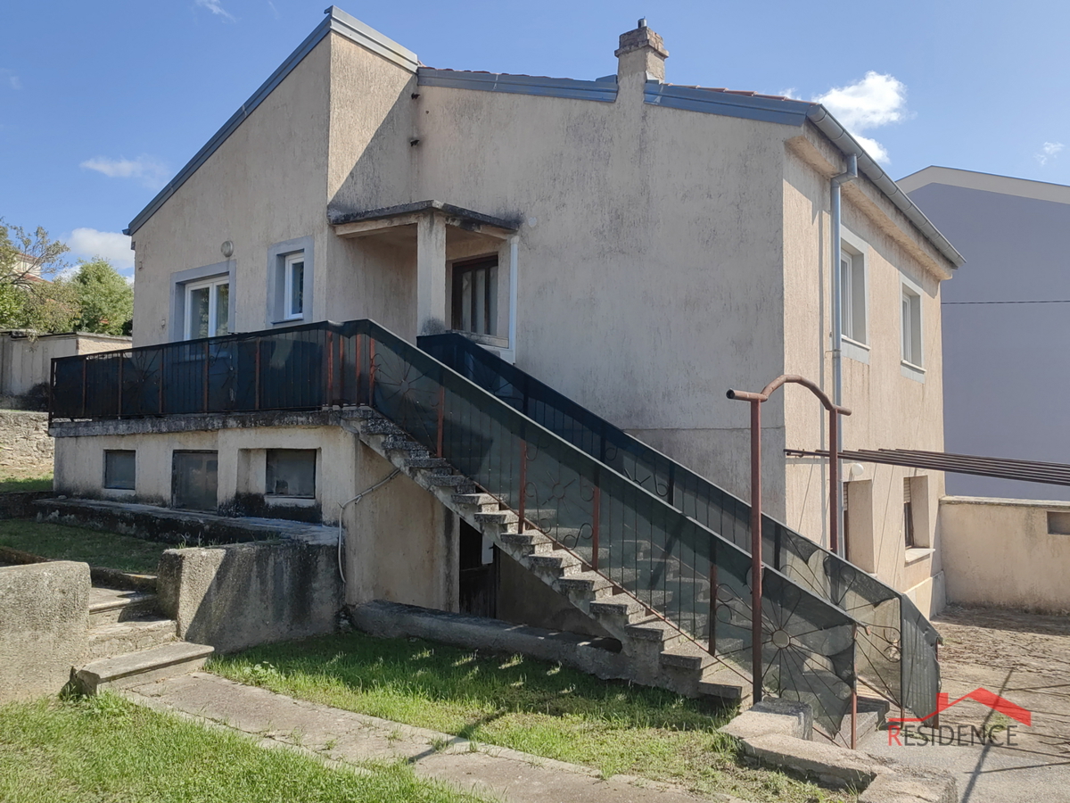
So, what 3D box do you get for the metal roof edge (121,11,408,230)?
[{"bbox_3d":[-4.189,-3.916,12.966,4.928,2.341,1.637,-2,-3,36],"label":"metal roof edge"}]

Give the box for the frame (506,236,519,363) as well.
[{"bbox_3d":[-0.306,-1.337,11.076,0.088,1.760,0.114,-2,-3,36],"label":"frame"}]

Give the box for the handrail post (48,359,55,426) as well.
[{"bbox_3d":[-7.095,-0.142,12.241,0.053,0.977,0.053,-2,-3,36],"label":"handrail post"}]

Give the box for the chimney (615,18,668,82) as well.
[{"bbox_3d":[1.322,-4.336,10.412,0.475,0.933,0.590,-2,-3,36],"label":"chimney"}]

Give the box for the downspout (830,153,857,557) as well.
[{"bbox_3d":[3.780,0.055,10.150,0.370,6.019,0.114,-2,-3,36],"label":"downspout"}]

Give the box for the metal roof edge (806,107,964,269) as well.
[{"bbox_3d":[5.554,-2.832,12.428,0.185,0.150,9.152,-2,-3,36],"label":"metal roof edge"}]

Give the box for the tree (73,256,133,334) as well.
[{"bbox_3d":[-13.559,-1.989,25.880,2.600,5.000,2.600,-2,-3,36],"label":"tree"}]

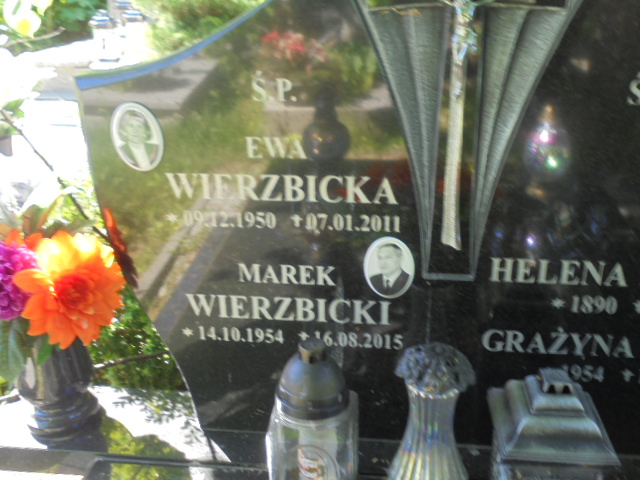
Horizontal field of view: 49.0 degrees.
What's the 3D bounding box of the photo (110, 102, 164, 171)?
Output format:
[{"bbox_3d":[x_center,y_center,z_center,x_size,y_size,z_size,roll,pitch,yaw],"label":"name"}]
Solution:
[{"bbox_3d":[-0.297,-0.167,1.141,0.088,0.118,0.011,2,25,8],"label":"photo"}]

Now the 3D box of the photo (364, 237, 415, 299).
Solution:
[{"bbox_3d":[0.117,0.050,1.180,0.088,0.118,0.011,2,25,8],"label":"photo"}]

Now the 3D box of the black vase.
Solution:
[{"bbox_3d":[-0.518,0.257,1.372,0.150,0.245,0.150,2,25,8],"label":"black vase"}]

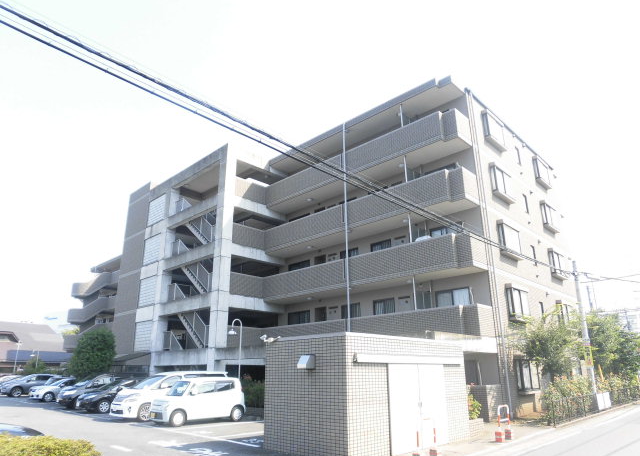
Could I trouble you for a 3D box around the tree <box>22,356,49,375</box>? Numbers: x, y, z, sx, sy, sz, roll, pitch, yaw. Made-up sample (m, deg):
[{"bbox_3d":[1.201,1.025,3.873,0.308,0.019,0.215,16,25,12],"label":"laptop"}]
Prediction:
[{"bbox_3d":[-29.486,15.047,45.471,2.350,3.411,2.300,-17,-24,41],"label":"tree"}]

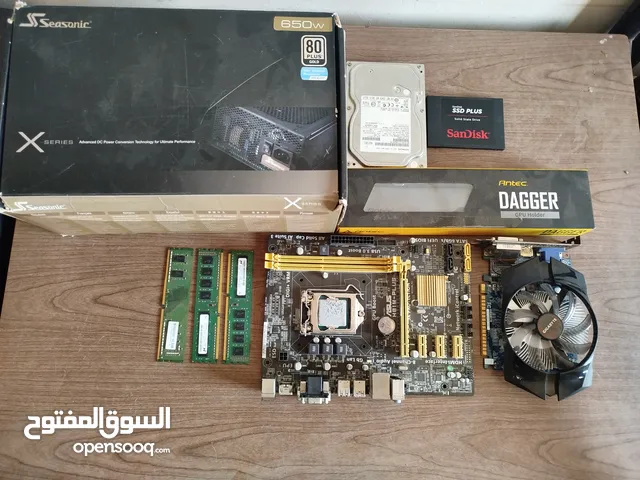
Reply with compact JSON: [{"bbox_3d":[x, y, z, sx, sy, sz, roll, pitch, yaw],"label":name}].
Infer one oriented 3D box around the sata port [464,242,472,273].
[{"bbox_3d":[0.176,0.022,0.532,0.008,0.009,0.035,1,79,-1],"label":"sata port"}]

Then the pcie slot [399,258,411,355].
[{"bbox_3d":[0.099,0.079,0.520,0.009,0.012,0.113,3,78,-1],"label":"pcie slot"}]

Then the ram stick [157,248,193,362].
[{"bbox_3d":[-0.171,0.076,0.526,0.030,0.003,0.133,2,78,-1],"label":"ram stick"}]

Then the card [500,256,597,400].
[{"bbox_3d":[0.252,0.095,0.512,0.113,0.040,0.166,3,79,-1],"label":"card"}]

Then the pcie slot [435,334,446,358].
[{"bbox_3d":[0.138,0.123,0.511,0.008,0.011,0.025,1,79,-1],"label":"pcie slot"}]

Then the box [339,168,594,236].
[{"bbox_3d":[0.172,-0.047,0.542,0.301,0.035,0.072,0,79,-1],"label":"box"}]

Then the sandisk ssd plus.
[{"bbox_3d":[0.189,-0.151,0.578,0.100,0.007,0.070,2,78,-1],"label":"sandisk ssd plus"}]

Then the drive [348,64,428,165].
[{"bbox_3d":[0.080,-0.152,0.564,0.102,0.025,0.147,1,79,-1],"label":"drive"}]

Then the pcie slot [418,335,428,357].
[{"bbox_3d":[0.117,0.122,0.510,0.008,0.011,0.025,1,79,-1],"label":"pcie slot"}]

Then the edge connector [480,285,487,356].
[{"bbox_3d":[0.193,0.094,0.525,0.006,0.002,0.085,4,78,0],"label":"edge connector"}]

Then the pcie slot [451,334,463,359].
[{"bbox_3d":[0.158,0.123,0.511,0.008,0.011,0.025,1,79,-1],"label":"pcie slot"}]

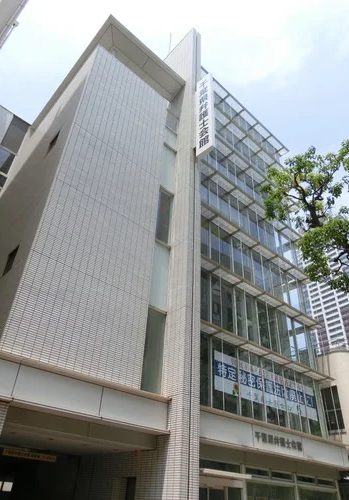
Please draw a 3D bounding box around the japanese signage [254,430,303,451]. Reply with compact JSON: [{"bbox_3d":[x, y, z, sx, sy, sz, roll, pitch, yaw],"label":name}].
[{"bbox_3d":[5.034,9.122,17.070,3.780,0.450,0.070,29,-43,-32],"label":"japanese signage"}]

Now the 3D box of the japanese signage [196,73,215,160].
[{"bbox_3d":[2.055,-8.938,23.474,0.320,7.950,1.280,29,-43,-32],"label":"japanese signage"}]

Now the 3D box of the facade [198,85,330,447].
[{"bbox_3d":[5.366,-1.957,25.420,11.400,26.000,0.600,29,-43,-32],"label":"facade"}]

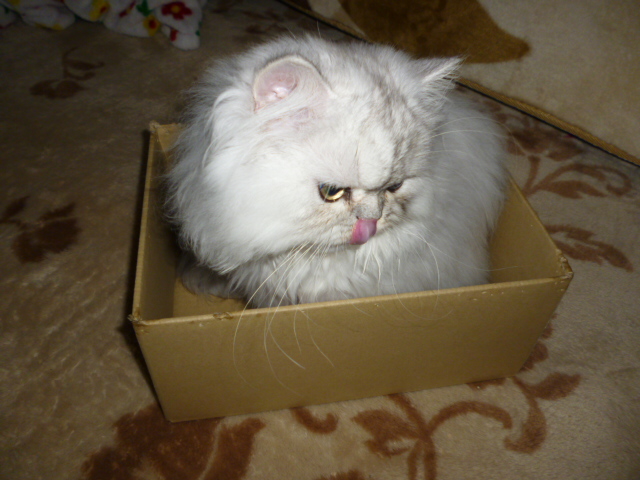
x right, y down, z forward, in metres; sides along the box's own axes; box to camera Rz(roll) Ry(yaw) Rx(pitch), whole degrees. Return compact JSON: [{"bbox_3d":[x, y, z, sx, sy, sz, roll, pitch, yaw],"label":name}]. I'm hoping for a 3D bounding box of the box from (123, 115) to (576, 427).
[{"bbox_3d":[0.011,0.007,0.549,0.350,0.157,0.267,-5,45,-8],"label":"box"}]

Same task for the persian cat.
[{"bbox_3d":[0.012,-0.051,0.511,0.301,0.273,0.238,5,44,2],"label":"persian cat"}]

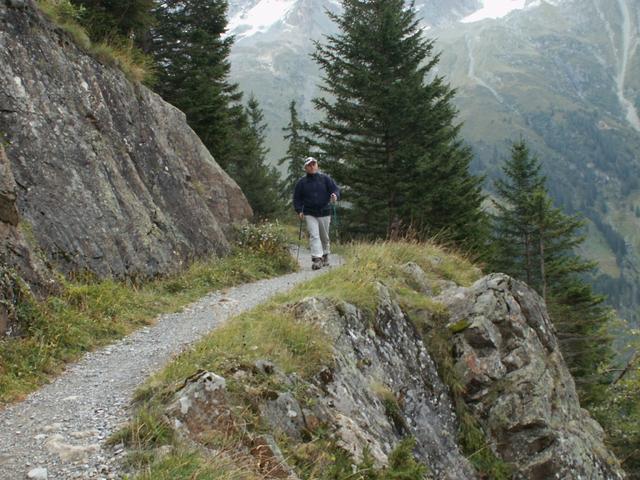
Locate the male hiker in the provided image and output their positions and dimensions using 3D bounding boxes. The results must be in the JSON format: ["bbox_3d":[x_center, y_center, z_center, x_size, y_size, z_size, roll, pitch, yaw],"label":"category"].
[{"bbox_3d":[-0.055,-0.415,13.600,0.700,1.770,0.500,-1,2,7],"label":"male hiker"}]

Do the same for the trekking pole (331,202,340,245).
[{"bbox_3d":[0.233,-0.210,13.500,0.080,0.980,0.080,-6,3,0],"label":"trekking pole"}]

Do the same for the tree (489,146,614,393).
[{"bbox_3d":[5.062,0.733,19.000,2.700,5.900,2.700,-2,2,0],"label":"tree"}]

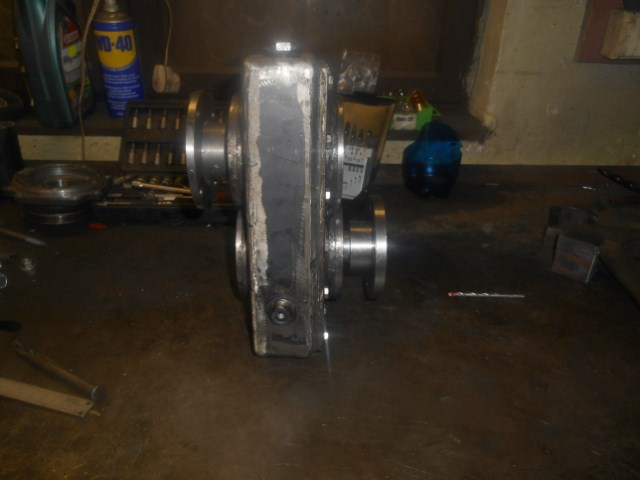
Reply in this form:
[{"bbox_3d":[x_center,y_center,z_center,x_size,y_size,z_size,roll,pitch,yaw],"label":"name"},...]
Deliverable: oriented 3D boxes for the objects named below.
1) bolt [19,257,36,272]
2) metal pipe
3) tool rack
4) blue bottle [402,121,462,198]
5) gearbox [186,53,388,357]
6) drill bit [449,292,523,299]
[{"bbox_3d":[-0.283,0.022,0.468,0.015,0.014,0.015,0,25,0],"label":"bolt"},{"bbox_3d":[-0.181,0.089,0.327,0.097,0.011,0.011,14,28,28],"label":"metal pipe"},{"bbox_3d":[-0.188,-0.117,0.651,0.190,0.112,0.212,0,25,0],"label":"tool rack"},{"bbox_3d":[0.155,-0.113,0.664,0.078,0.094,0.078,0,25,0],"label":"blue bottle"},{"bbox_3d":[-0.018,-0.029,0.356,0.131,0.200,0.110,0,25,0],"label":"gearbox"},{"bbox_3d":[0.146,0.049,0.422,0.066,0.003,0.003,1,25,3],"label":"drill bit"}]

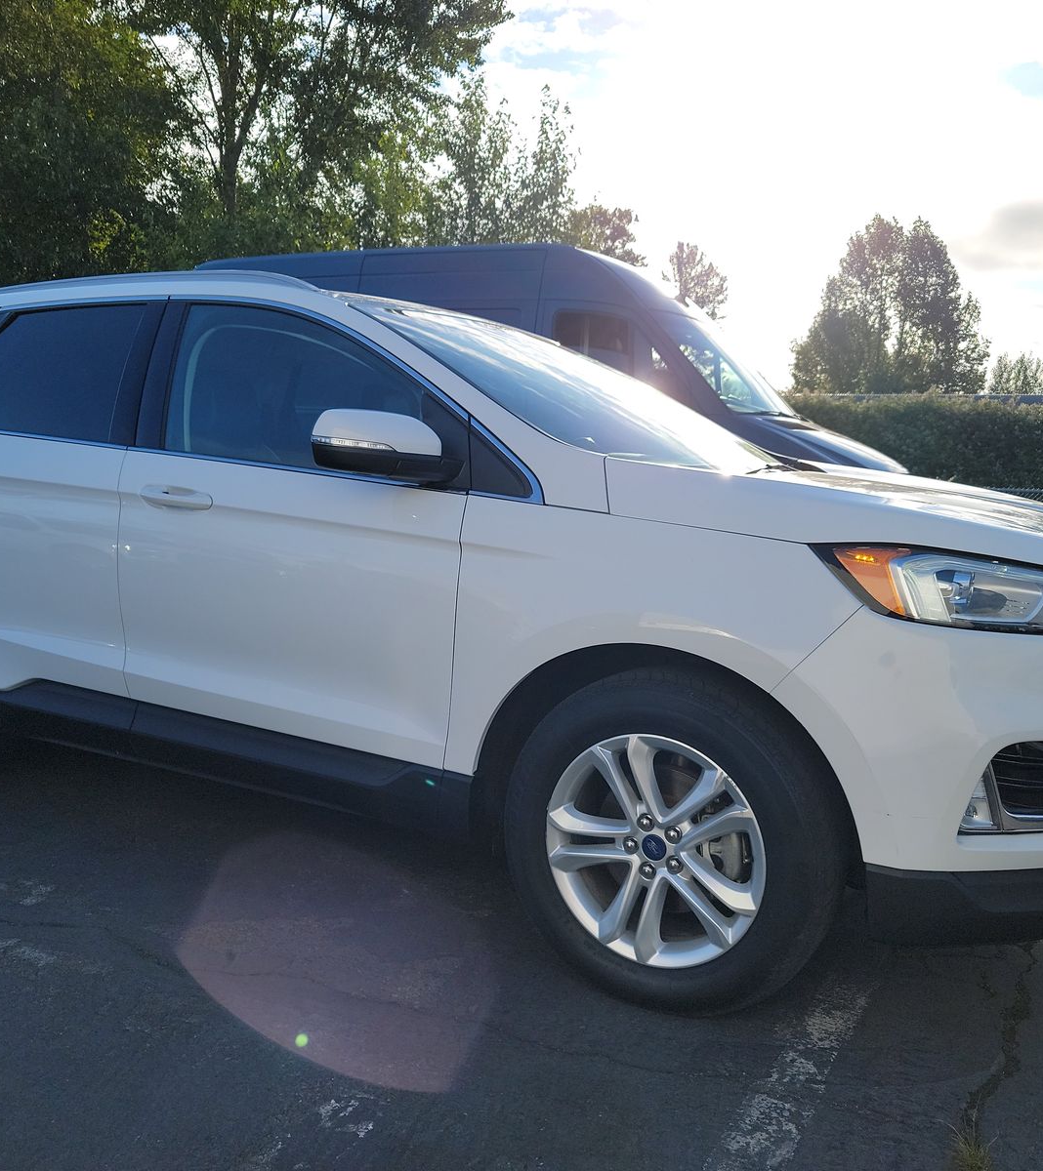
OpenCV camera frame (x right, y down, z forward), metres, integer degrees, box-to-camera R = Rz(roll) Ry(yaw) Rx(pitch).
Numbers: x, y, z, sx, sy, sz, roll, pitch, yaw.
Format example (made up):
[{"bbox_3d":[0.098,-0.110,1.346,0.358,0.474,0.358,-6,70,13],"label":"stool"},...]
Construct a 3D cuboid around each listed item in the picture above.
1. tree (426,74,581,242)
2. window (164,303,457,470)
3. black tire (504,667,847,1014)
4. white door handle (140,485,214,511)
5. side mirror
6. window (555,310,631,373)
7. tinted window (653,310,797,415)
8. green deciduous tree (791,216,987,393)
[{"bbox_3d":[-0.465,-6.635,25.000,3.425,10.189,3.425,2,6,-1],"label":"tree"},{"bbox_3d":[-0.544,-0.520,2.797,0.970,0.490,0.060,5,-15,28],"label":"window"},{"bbox_3d":[0.327,0.556,2.401,0.745,0.745,0.250,5,7,28],"label":"black tire"},{"bbox_3d":[-0.899,-0.228,2.853,0.250,0.050,0.055,5,7,28],"label":"white door handle"},{"bbox_3d":[-0.311,-0.319,2.490,0.200,0.175,0.260,8,8,43],"label":"side mirror"},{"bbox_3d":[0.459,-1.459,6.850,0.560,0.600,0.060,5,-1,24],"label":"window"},{"bbox_3d":[1.542,-1.604,7.911,0.200,0.934,1.700,-39,-11,22],"label":"tinted window"},{"bbox_3d":[16.279,-9.851,48.000,8.272,12.831,7.445,4,6,19],"label":"green deciduous tree"}]

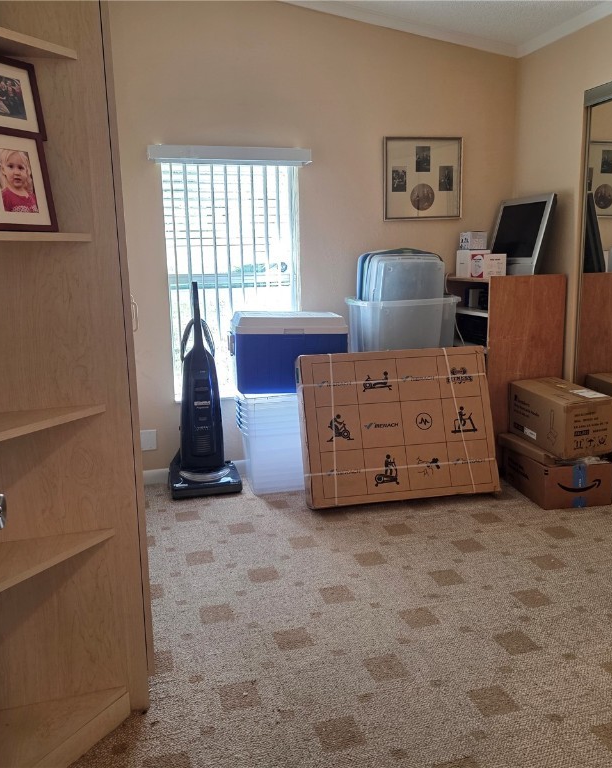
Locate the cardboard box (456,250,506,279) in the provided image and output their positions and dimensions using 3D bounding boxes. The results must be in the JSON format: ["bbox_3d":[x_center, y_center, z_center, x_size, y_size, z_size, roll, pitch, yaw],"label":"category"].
[{"bbox_3d":[0.972,-0.667,3.777,0.132,0.150,0.300,-4,11,-16],"label":"cardboard box"}]

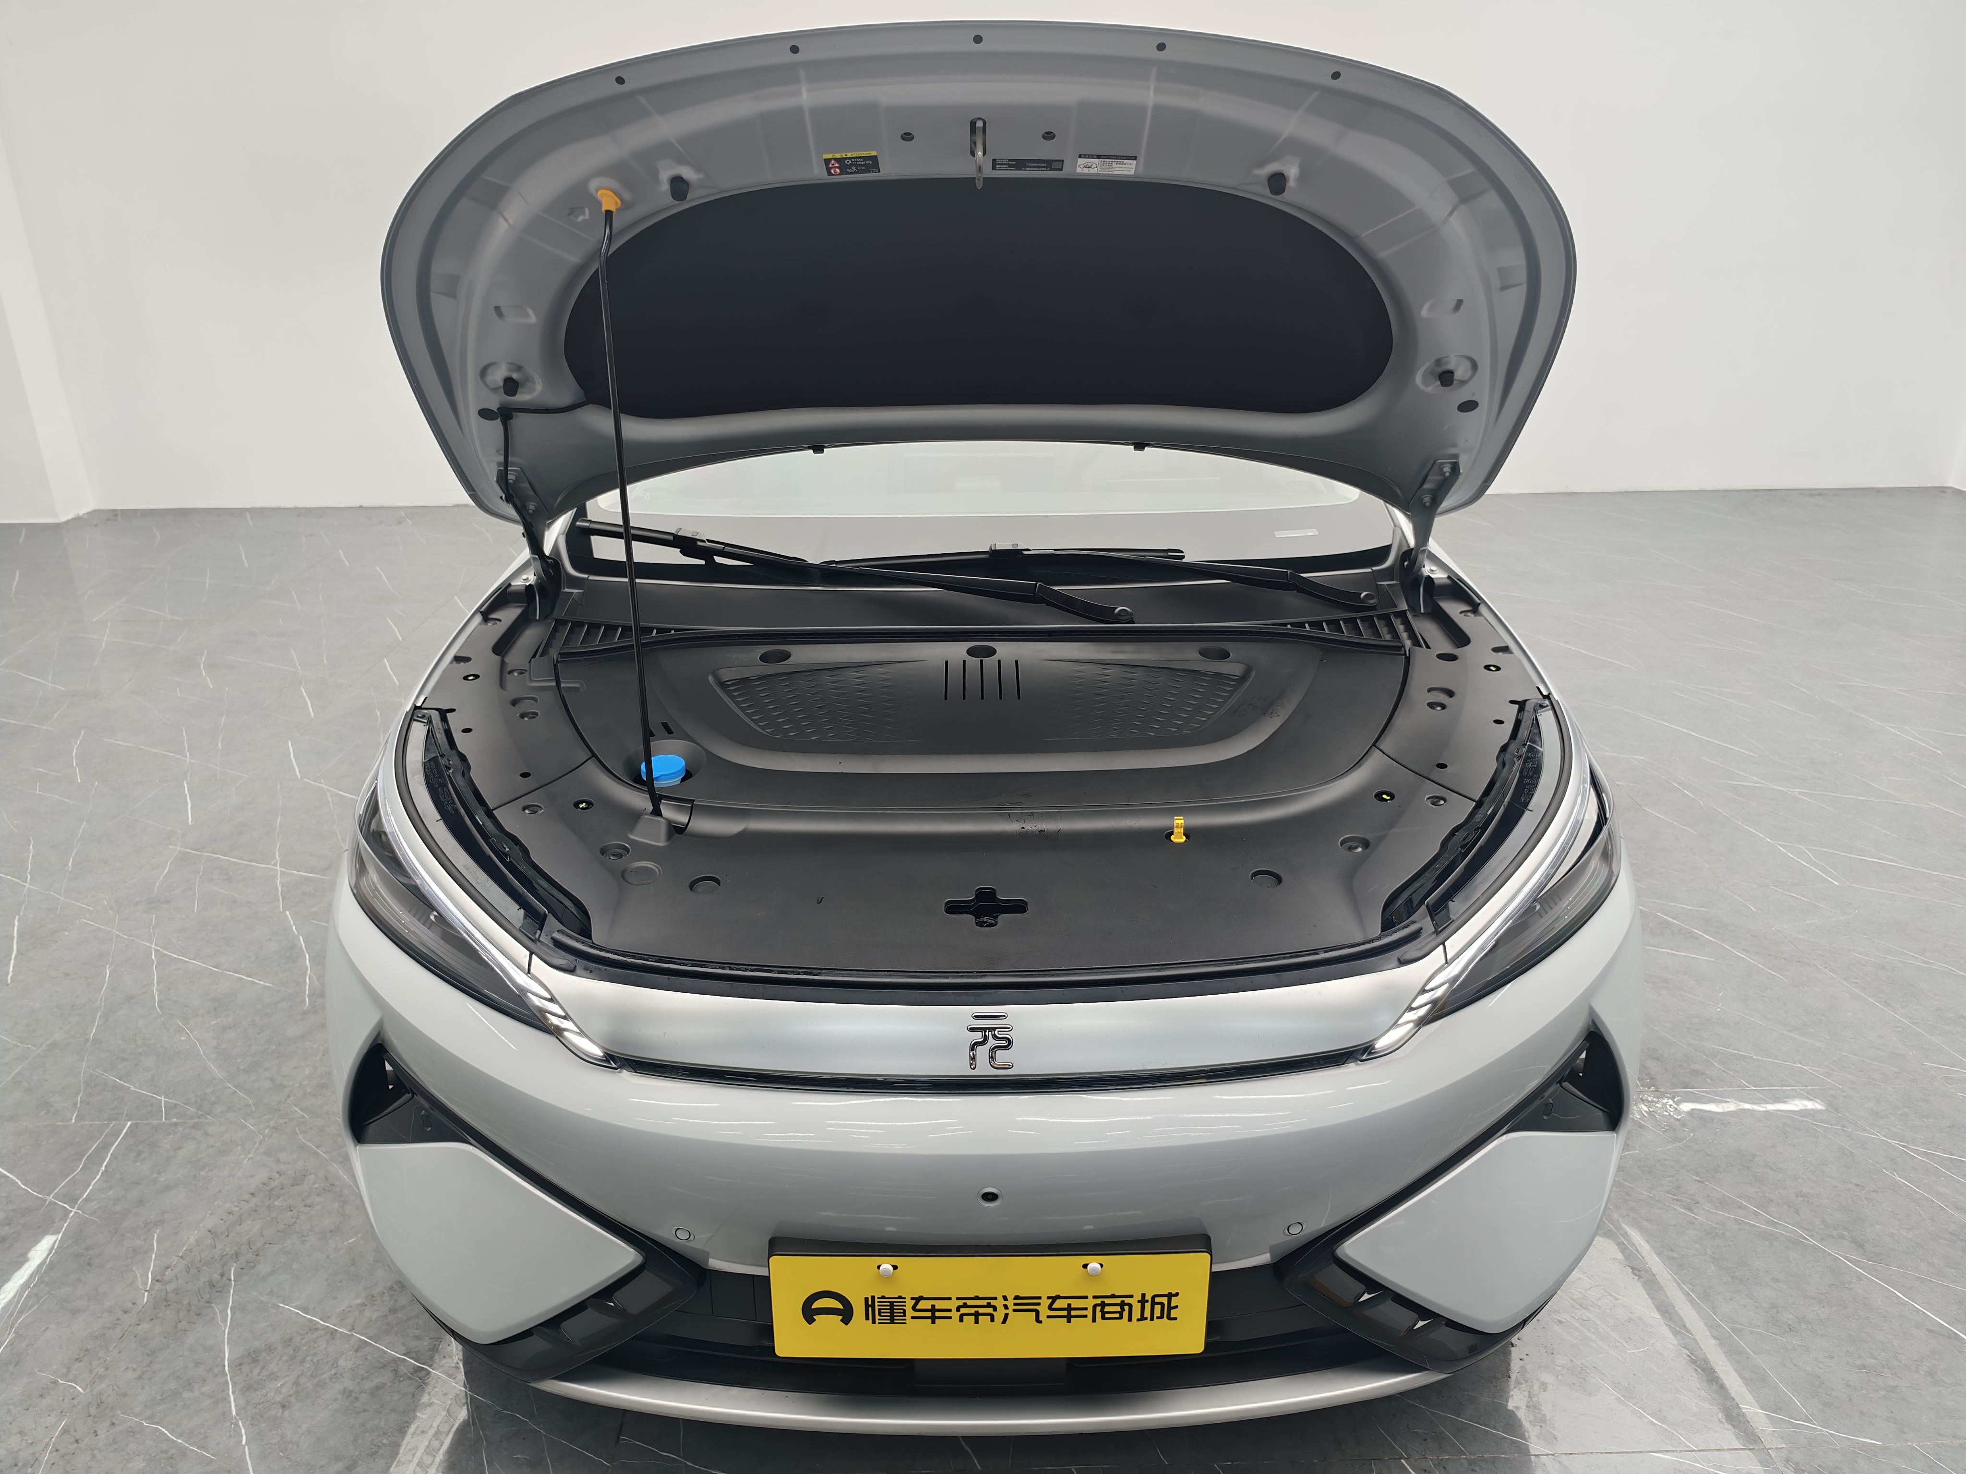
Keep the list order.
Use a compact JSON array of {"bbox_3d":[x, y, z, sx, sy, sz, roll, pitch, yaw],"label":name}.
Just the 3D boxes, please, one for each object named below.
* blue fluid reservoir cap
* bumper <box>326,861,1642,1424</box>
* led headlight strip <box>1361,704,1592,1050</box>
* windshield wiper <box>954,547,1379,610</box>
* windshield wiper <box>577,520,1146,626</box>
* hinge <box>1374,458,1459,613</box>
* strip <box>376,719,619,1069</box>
[{"bbox_3d":[-0.402,0.042,1.635,0.057,0.028,0.057,-1,21,0],"label":"blue fluid reservoir cap"},{"bbox_3d":[0.011,0.457,1.570,1.790,0.520,0.560,-1,21,0],"label":"bumper"},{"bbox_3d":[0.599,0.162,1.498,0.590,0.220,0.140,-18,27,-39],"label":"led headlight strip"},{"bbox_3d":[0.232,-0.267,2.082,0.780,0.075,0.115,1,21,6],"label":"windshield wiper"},{"bbox_3d":[-0.235,-0.263,2.071,0.940,0.065,0.095,11,23,15],"label":"windshield wiper"},{"bbox_3d":[0.681,-0.321,2.021,0.100,0.240,0.140,-1,21,0],"label":"hinge"},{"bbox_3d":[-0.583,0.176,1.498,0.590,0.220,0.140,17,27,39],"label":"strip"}]

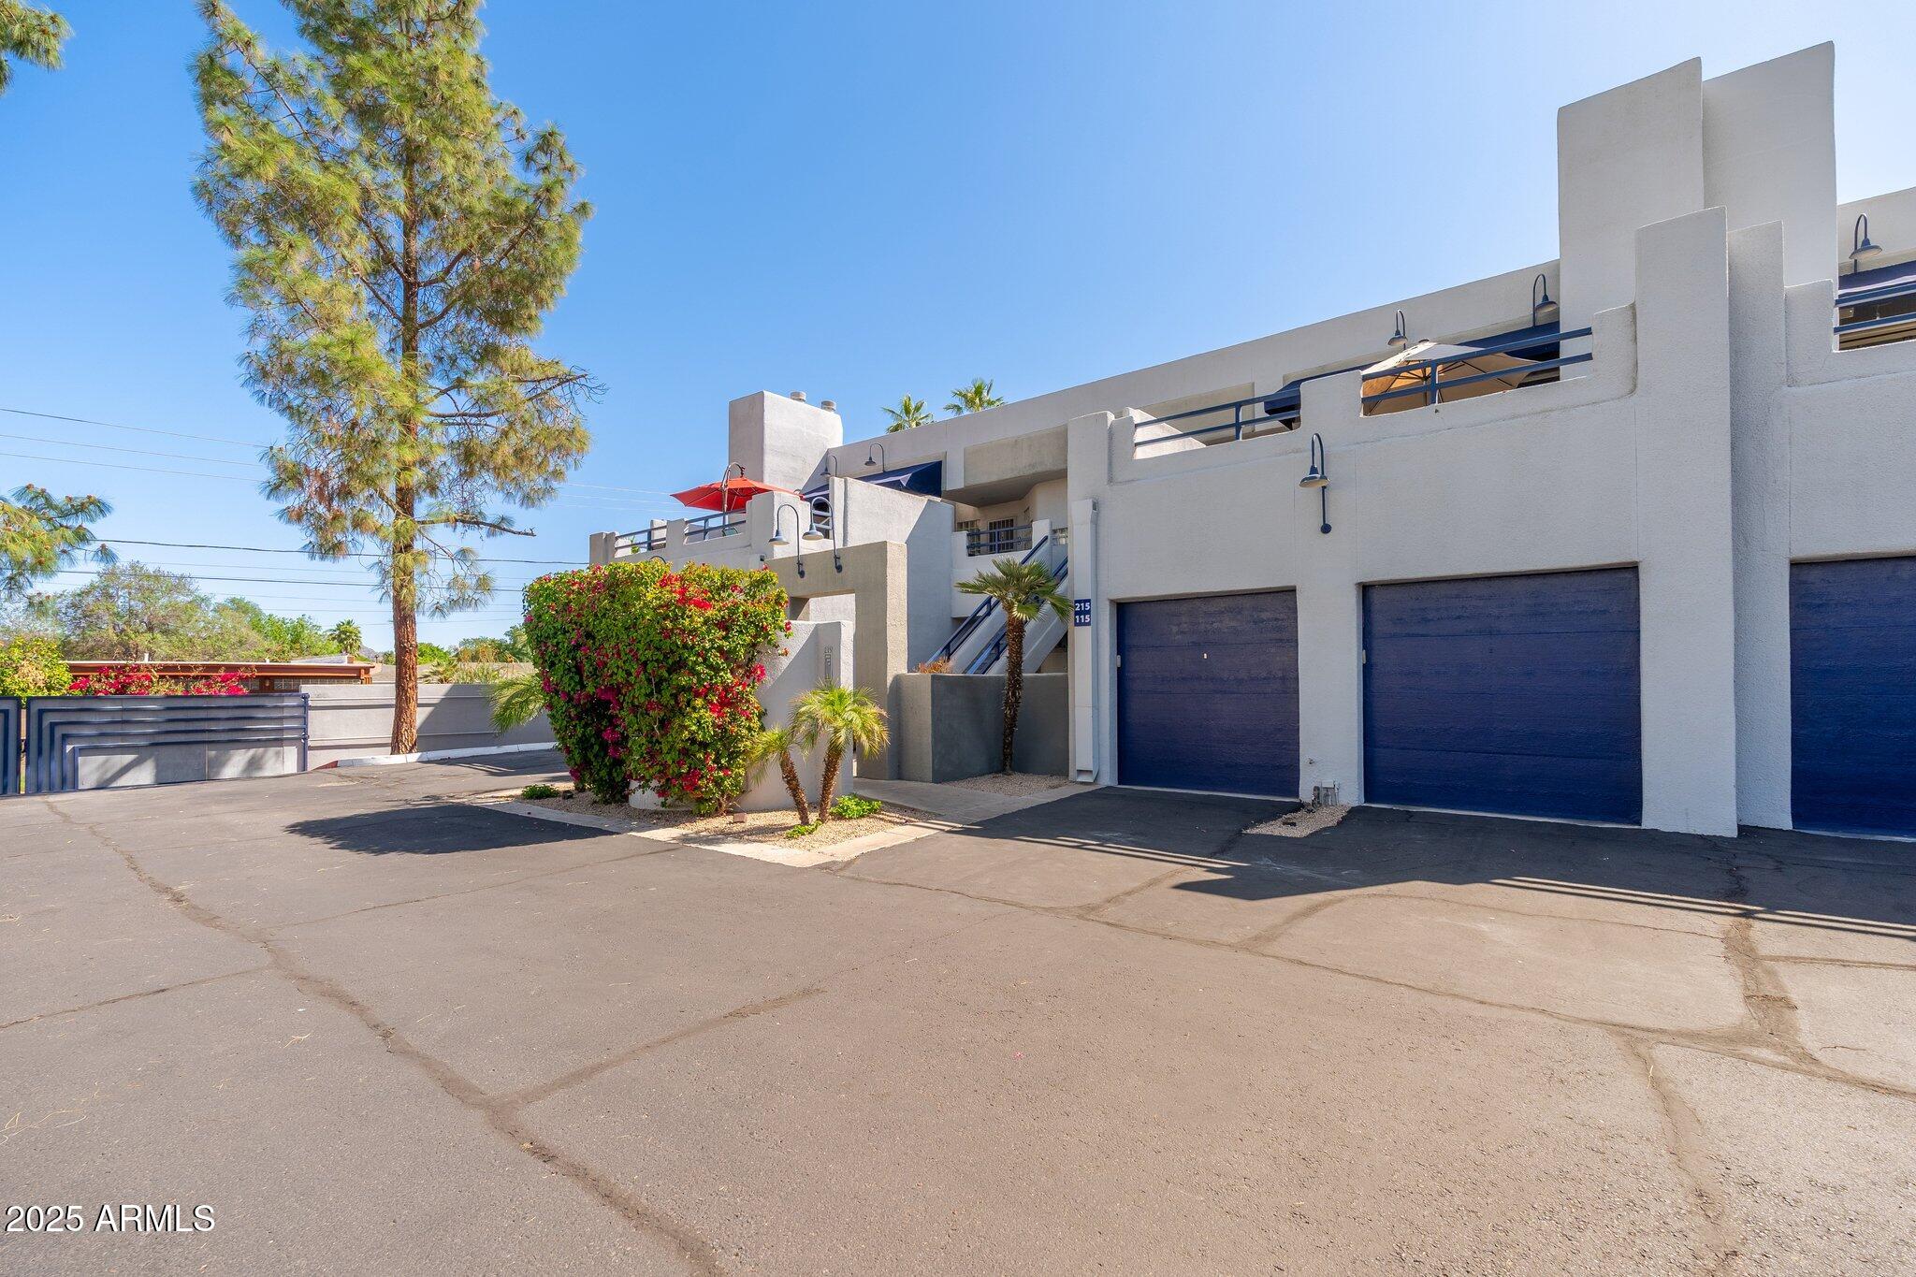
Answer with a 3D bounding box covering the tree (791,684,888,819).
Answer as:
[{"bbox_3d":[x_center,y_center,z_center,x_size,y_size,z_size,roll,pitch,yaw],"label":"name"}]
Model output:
[{"bbox_3d":[-1.180,1.130,8.450,0.980,1.380,0.980,0,-2,0],"label":"tree"}]

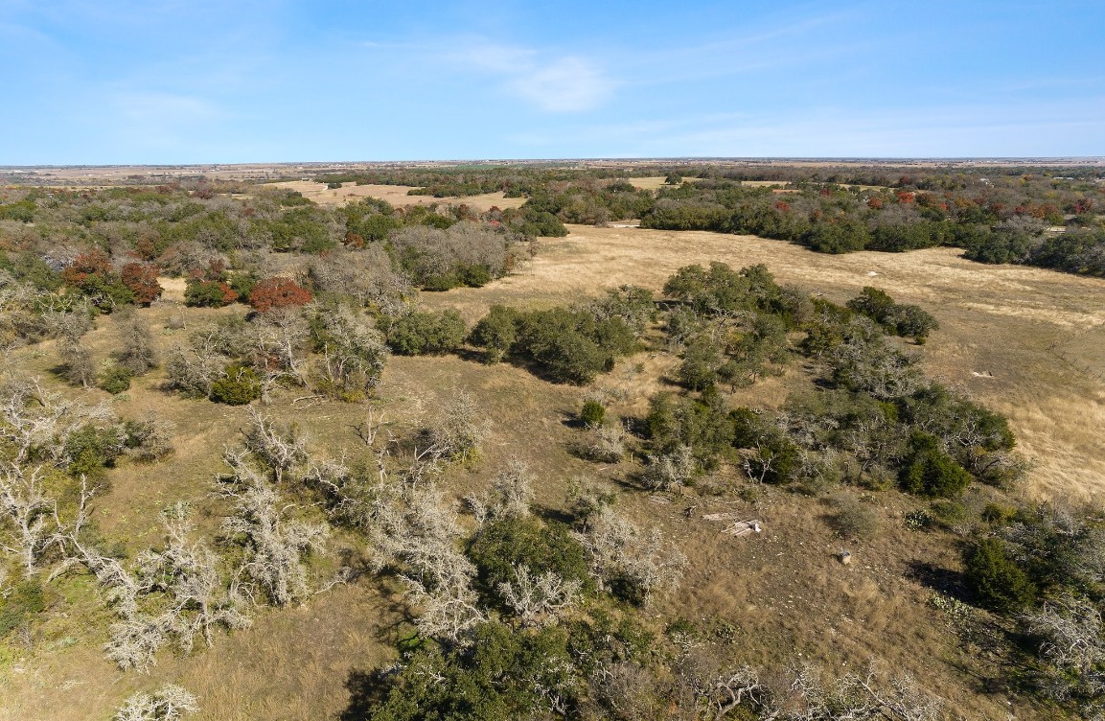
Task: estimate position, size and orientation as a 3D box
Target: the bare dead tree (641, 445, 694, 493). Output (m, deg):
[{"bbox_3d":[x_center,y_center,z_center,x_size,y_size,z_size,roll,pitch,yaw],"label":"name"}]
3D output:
[{"bbox_3d":[9.084,8.490,52.919,4.080,3.400,3.470,0,17,0],"label":"bare dead tree"}]

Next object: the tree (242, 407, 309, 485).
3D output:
[{"bbox_3d":[-22.698,6.916,54.390,5.240,6.110,4.460,0,17,0],"label":"tree"}]

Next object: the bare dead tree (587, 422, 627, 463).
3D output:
[{"bbox_3d":[4.761,7.065,58.559,3.390,2.990,3.050,0,17,0],"label":"bare dead tree"}]

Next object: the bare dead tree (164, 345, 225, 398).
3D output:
[{"bbox_3d":[-40.182,1.014,75.885,6.100,5.770,5.790,-9,19,-28],"label":"bare dead tree"}]

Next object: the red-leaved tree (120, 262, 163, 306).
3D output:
[{"bbox_3d":[-75.108,-14.022,123.544,6.870,8.200,6.530,-10,19,-30],"label":"red-leaved tree"}]

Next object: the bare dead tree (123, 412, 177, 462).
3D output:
[{"bbox_3d":[-35.748,6.659,59.202,4.400,4.080,3.960,0,17,0],"label":"bare dead tree"}]

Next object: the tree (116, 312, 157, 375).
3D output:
[{"bbox_3d":[-51.166,-2.181,83.226,4.330,7.910,4.330,-11,19,-31],"label":"tree"}]

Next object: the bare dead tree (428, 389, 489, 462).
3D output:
[{"bbox_3d":[-8.267,5.664,58.387,5.150,5.990,4.630,0,17,0],"label":"bare dead tree"}]

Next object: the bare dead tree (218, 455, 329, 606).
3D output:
[{"bbox_3d":[-16.314,10.322,39.789,5.830,7.950,7.580,-8,18,-25],"label":"bare dead tree"}]

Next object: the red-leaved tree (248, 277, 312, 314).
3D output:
[{"bbox_3d":[-45.585,-10.572,113.385,10.180,6.880,9.160,-7,18,-21],"label":"red-leaved tree"}]

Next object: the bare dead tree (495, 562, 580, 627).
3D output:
[{"bbox_3d":[-0.777,13.144,37.998,4.600,3.150,3.910,0,17,0],"label":"bare dead tree"}]

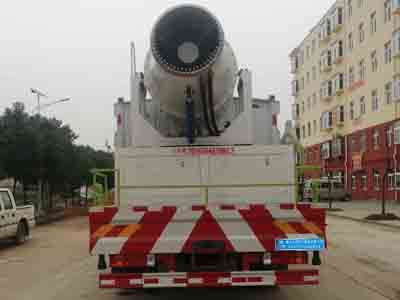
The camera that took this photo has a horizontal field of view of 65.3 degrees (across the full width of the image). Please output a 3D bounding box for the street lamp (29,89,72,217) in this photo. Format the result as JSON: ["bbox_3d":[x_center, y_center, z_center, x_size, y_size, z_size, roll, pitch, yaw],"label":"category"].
[{"bbox_3d":[-7.585,0.143,15.891,1.838,6.360,0.700,0,-6,-4],"label":"street lamp"}]

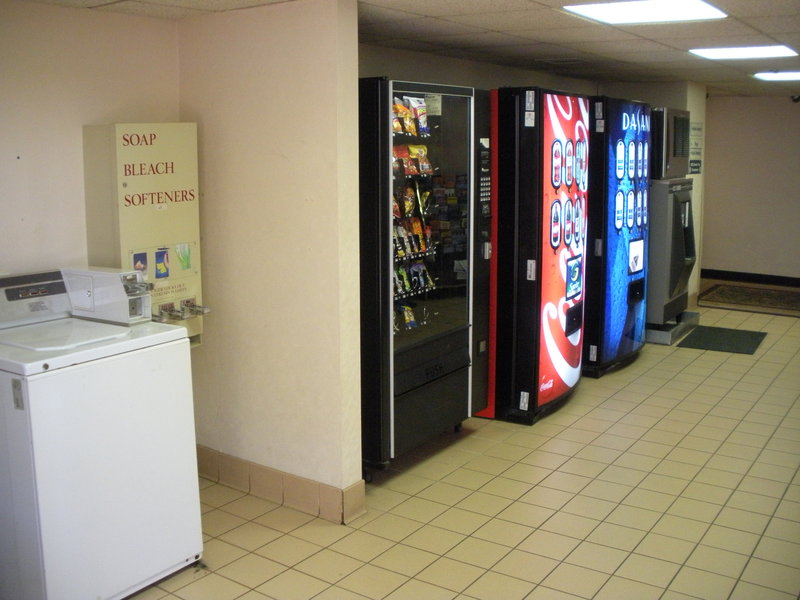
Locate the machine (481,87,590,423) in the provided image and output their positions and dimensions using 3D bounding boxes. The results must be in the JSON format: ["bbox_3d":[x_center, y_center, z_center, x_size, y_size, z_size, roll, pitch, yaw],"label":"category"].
[{"bbox_3d":[0.643,-0.310,4.985,0.860,1.830,0.950,6,12,31],"label":"machine"}]

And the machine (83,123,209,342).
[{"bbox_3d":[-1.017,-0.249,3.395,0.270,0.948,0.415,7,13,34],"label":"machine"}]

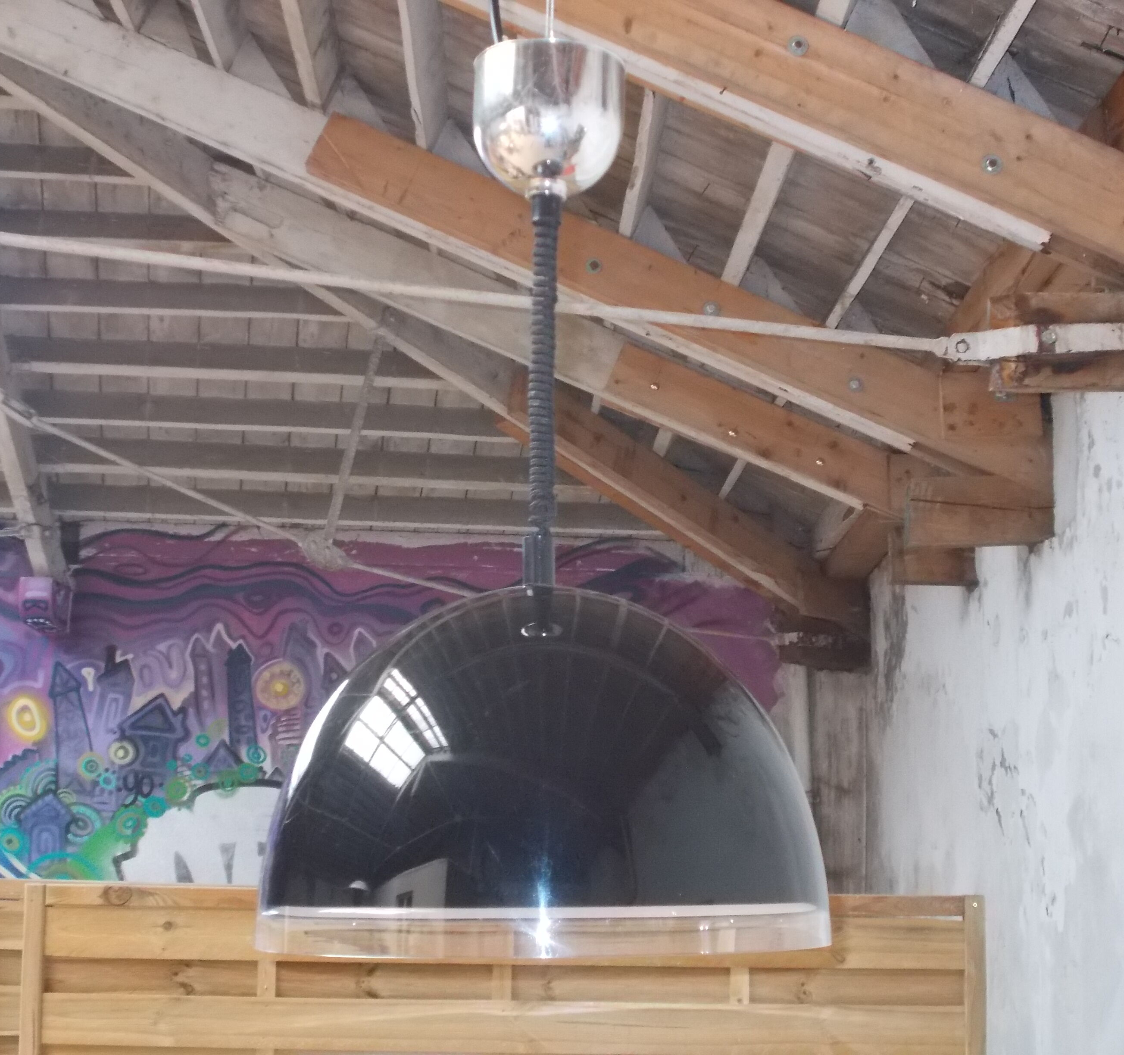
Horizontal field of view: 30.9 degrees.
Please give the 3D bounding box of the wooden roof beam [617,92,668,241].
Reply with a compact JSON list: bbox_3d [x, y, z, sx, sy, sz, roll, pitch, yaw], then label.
[{"bbox_3d":[0.265,-1.199,6.065,0.045,0.150,1.815,25,-10,2],"label":"wooden roof beam"}]

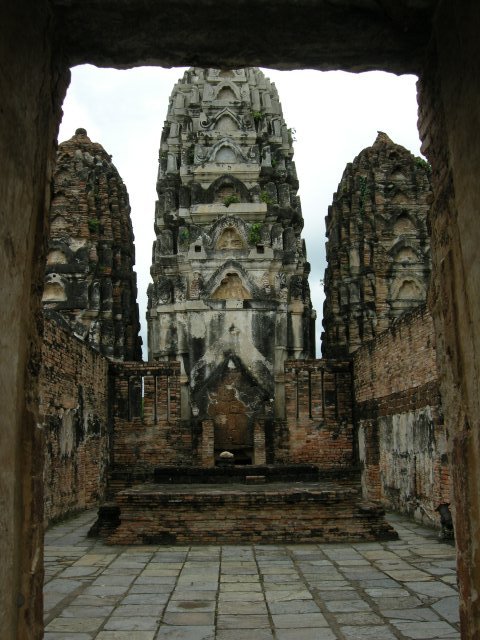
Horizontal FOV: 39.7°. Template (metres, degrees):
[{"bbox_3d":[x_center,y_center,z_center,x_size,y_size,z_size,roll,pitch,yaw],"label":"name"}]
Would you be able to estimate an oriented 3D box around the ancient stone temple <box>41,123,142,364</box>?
[{"bbox_3d":[-5.483,-0.699,21.897,4.200,11.500,4.200,-1,-10,-1],"label":"ancient stone temple"}]

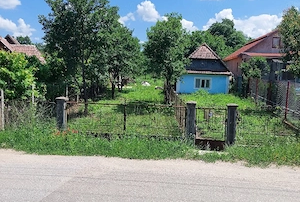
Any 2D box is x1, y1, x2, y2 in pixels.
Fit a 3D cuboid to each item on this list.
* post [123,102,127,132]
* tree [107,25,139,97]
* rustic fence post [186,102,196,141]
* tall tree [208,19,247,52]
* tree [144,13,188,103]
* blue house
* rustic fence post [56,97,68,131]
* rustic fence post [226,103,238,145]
[{"bbox_3d":[-0.686,0.458,7.612,0.060,0.880,0.060,2,5,9],"label":"post"},{"bbox_3d":[-2.002,-2.833,19.765,3.200,5.400,3.200,2,5,9],"label":"tree"},{"bbox_3d":[1.119,0.616,7.351,0.250,1.120,0.250,2,5,9],"label":"rustic fence post"},{"bbox_3d":[13.917,-8.379,49.465,7.500,12.300,7.500,2,5,9],"label":"tall tree"},{"bbox_3d":[1.167,-2.655,17.354,2.800,5.650,2.800,2,5,9],"label":"tree"},{"bbox_3d":[5.894,-3.503,30.718,5.400,5.000,8.000,2,5,9],"label":"blue house"},{"bbox_3d":[-2.498,0.470,7.902,0.260,1.100,0.260,2,5,9],"label":"rustic fence post"},{"bbox_3d":[2.140,0.660,7.152,0.260,1.100,0.260,2,5,9],"label":"rustic fence post"}]

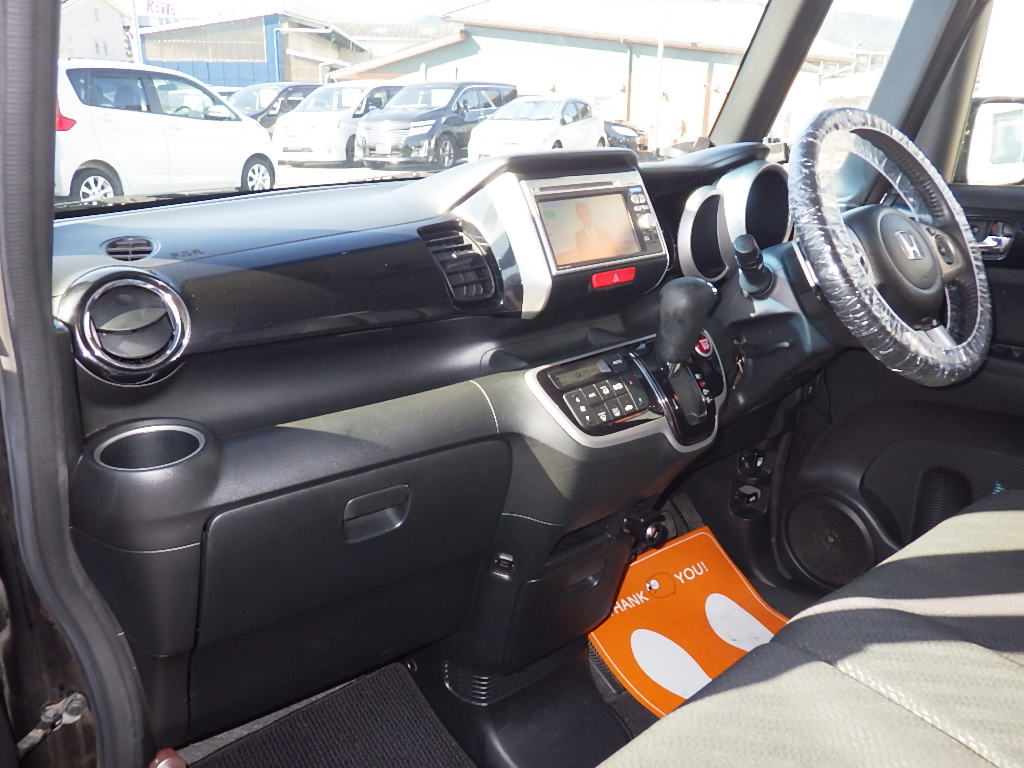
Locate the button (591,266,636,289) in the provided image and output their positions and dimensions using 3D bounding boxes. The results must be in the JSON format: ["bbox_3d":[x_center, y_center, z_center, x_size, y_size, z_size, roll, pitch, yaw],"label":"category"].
[{"bbox_3d":[0.112,-0.118,0.927,0.066,0.020,0.014,-15,-2,-36],"label":"button"}]

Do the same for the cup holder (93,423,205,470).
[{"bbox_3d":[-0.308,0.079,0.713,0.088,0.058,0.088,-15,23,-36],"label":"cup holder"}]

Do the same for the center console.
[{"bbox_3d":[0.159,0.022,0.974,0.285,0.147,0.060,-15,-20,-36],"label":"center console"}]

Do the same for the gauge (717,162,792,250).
[{"bbox_3d":[0.355,-0.253,1.206,0.125,0.125,0.070,-15,3,-36],"label":"gauge"}]

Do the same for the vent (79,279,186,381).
[{"bbox_3d":[-0.334,-0.048,0.725,0.093,0.093,0.045,-15,3,-36],"label":"vent"}]

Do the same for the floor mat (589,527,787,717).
[{"bbox_3d":[0.371,0.453,1.420,0.370,0.045,0.430,-15,41,-36],"label":"floor mat"}]

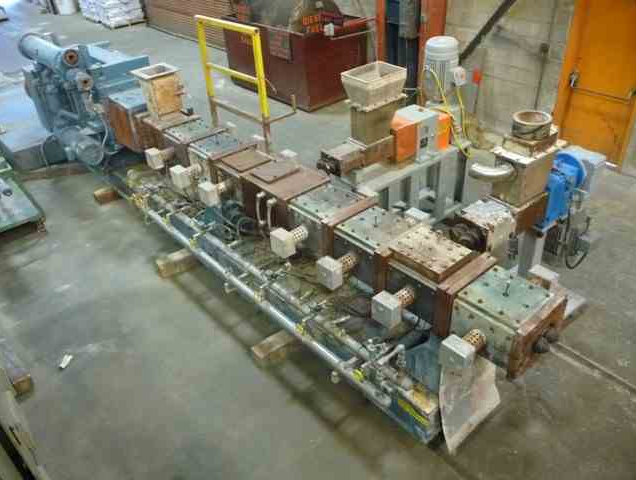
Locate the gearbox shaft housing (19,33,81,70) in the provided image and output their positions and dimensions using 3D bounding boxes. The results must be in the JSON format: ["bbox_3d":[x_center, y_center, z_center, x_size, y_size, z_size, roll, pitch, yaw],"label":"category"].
[{"bbox_3d":[-4.108,-2.882,7.905,0.420,0.410,1.450,-26,40,-29],"label":"gearbox shaft housing"}]

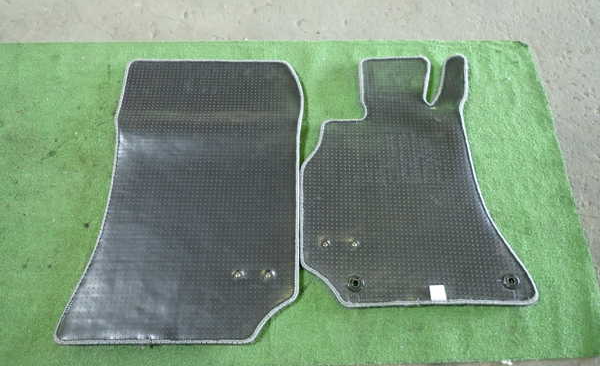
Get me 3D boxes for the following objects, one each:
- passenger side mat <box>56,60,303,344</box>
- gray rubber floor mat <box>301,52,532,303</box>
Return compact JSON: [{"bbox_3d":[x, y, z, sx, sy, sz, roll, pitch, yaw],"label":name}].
[{"bbox_3d":[-0.260,-0.008,1.081,0.533,0.027,0.769,0,66,0],"label":"passenger side mat"},{"bbox_3d":[0.271,-0.052,1.106,0.533,0.025,0.717,1,66,0],"label":"gray rubber floor mat"}]

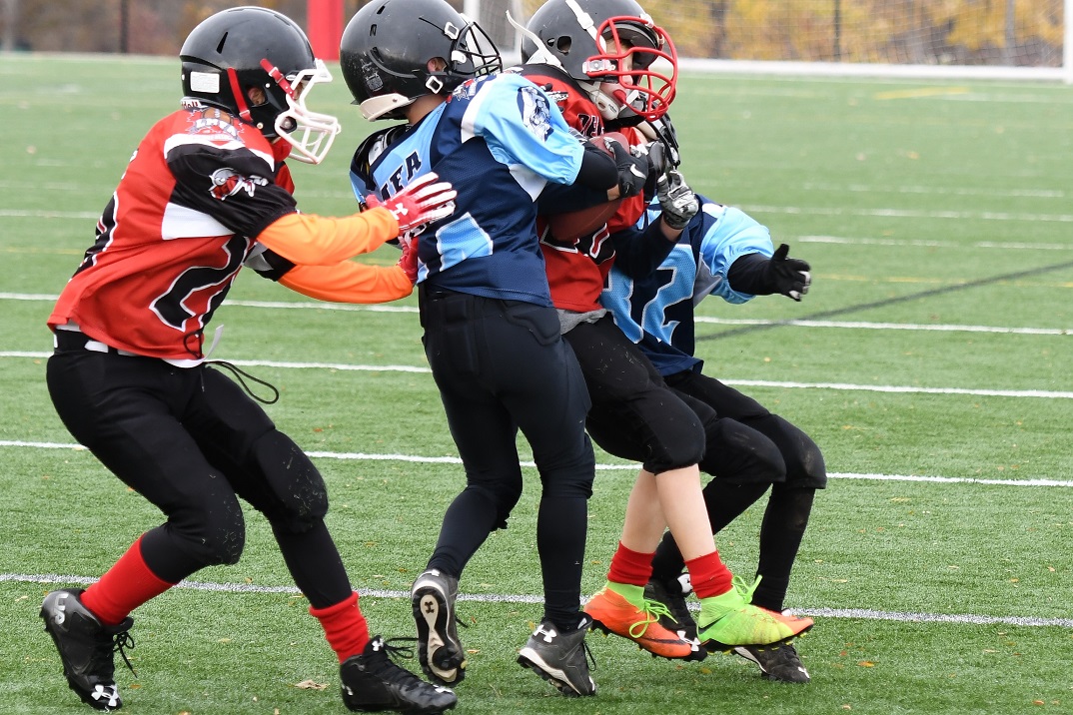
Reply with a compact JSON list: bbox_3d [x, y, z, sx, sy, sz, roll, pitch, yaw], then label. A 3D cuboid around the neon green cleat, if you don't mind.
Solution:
[{"bbox_3d":[0.463,0.548,9.300,0.255,0.140,0.095,-4,3,16],"label":"neon green cleat"}]

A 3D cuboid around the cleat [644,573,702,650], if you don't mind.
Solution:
[{"bbox_3d":[0.293,0.567,9.550,0.095,0.125,0.250,-12,41,-39],"label":"cleat"}]

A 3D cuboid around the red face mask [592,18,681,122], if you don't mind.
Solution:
[{"bbox_3d":[0.208,-0.599,9.070,0.150,0.205,0.200,0,7,30],"label":"red face mask"}]

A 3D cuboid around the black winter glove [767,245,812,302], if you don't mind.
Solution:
[{"bbox_3d":[0.535,-0.180,9.250,0.150,0.110,0.075,11,3,35],"label":"black winter glove"}]

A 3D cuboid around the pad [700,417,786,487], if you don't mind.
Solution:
[{"bbox_3d":[0.431,0.196,9.200,0.150,0.145,0.130,-13,6,15],"label":"pad"}]

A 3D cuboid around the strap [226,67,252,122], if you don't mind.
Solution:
[{"bbox_3d":[-0.600,-0.531,8.840,0.025,0.118,0.025,-19,0,0],"label":"strap"}]

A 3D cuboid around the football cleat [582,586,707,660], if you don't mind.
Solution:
[{"bbox_3d":[0.216,0.548,9.080,0.245,0.125,0.095,21,7,0],"label":"football cleat"}]

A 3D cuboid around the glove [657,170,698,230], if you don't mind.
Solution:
[{"bbox_3d":[0.294,-0.328,9.120,0.085,0.125,0.085,-17,6,-23],"label":"glove"}]

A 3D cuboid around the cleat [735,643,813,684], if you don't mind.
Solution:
[{"bbox_3d":[0.491,0.609,9.230,0.235,0.125,0.095,31,0,-20],"label":"cleat"}]

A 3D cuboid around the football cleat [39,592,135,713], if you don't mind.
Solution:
[{"bbox_3d":[-0.876,0.572,8.760,0.140,0.260,0.095,-28,3,3],"label":"football cleat"}]

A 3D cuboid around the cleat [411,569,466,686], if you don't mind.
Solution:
[{"bbox_3d":[-0.203,0.558,9.050,0.092,0.245,0.110,-3,29,15],"label":"cleat"}]

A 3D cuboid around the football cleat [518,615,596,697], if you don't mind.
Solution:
[{"bbox_3d":[0.040,0.613,9.000,0.095,0.130,0.240,25,-4,46],"label":"football cleat"}]

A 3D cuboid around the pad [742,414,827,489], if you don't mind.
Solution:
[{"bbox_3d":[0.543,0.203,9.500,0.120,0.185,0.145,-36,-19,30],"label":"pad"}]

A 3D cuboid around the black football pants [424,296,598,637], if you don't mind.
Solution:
[{"bbox_3d":[-0.063,0.211,9.020,0.300,0.710,0.300,-2,4,-43],"label":"black football pants"}]

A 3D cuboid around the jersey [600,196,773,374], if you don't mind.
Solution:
[{"bbox_3d":[0.273,-0.160,9.550,0.430,0.440,0.310,-2,-8,-42],"label":"jersey"}]

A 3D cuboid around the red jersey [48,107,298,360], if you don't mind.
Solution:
[{"bbox_3d":[-0.728,-0.246,8.950,0.370,0.550,0.440,24,0,12],"label":"red jersey"}]

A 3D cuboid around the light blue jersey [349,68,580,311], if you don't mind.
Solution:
[{"bbox_3d":[-0.141,-0.344,9.020,0.320,0.470,0.420,-8,-4,-40],"label":"light blue jersey"}]

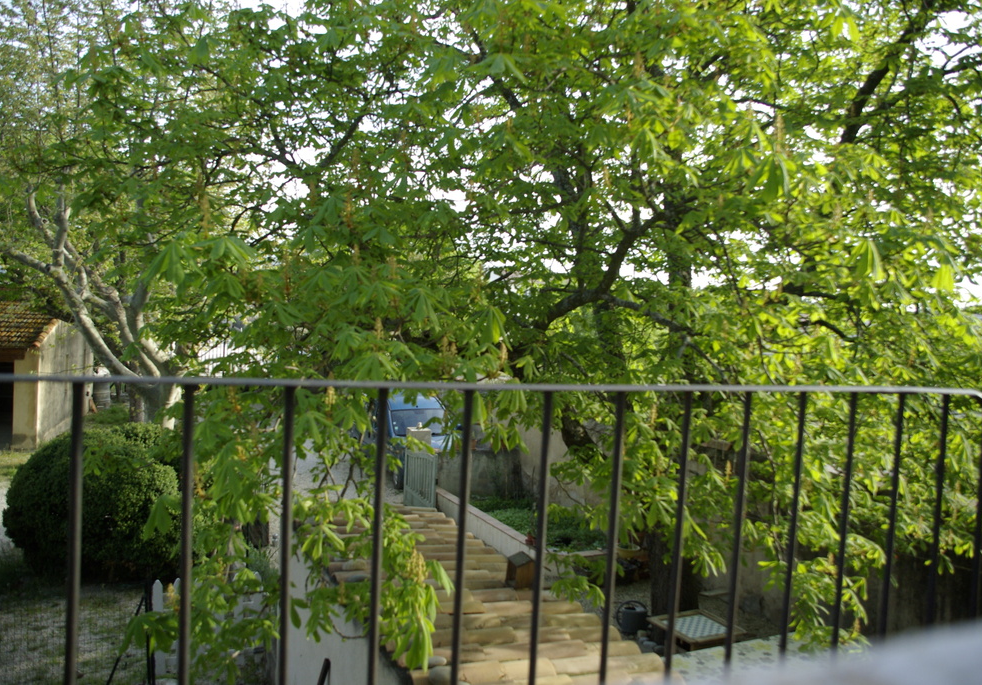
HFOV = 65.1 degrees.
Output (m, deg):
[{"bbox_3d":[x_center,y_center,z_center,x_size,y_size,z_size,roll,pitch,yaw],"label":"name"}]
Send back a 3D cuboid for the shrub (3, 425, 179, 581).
[{"bbox_3d":[-5.150,2.070,10.150,2.200,1.870,2.150,3,2,0],"label":"shrub"}]

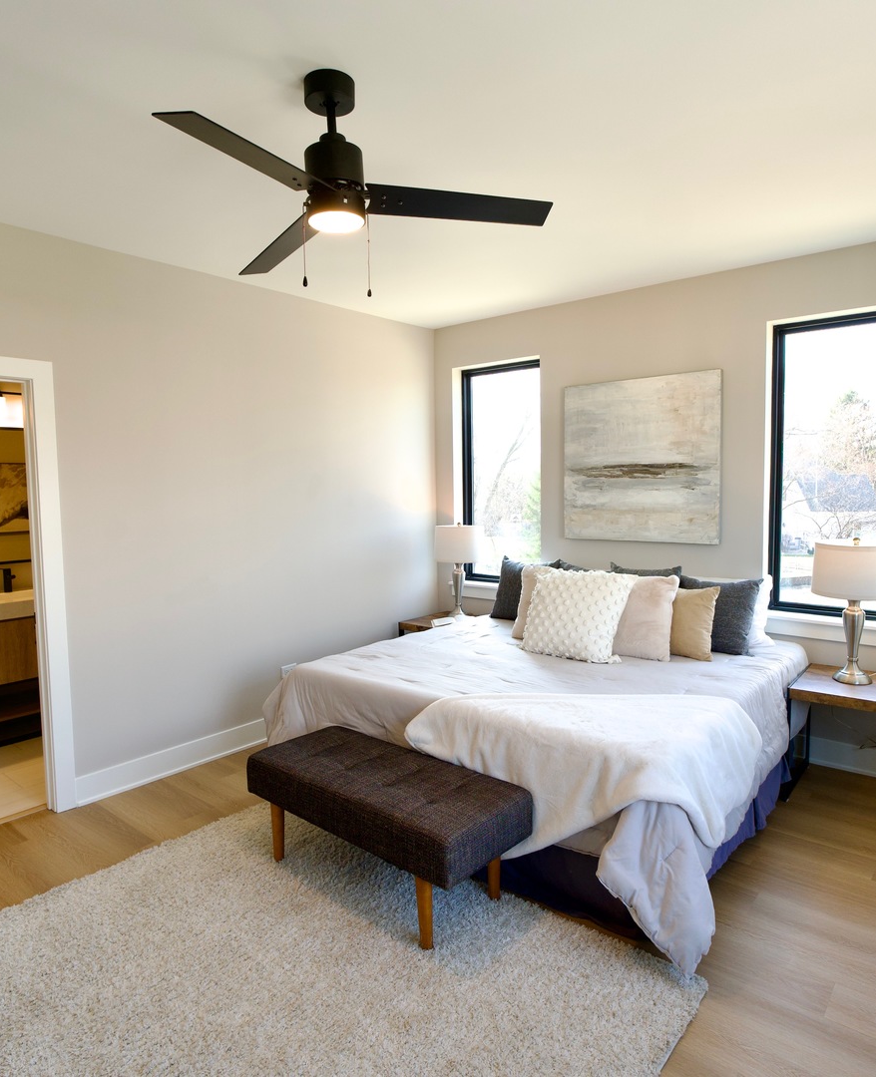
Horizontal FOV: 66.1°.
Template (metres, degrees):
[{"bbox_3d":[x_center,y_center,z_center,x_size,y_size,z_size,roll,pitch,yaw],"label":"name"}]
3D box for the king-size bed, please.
[{"bbox_3d":[0.607,0.958,3.517,2.100,0.640,2.000,3,6,39],"label":"king-size bed"}]

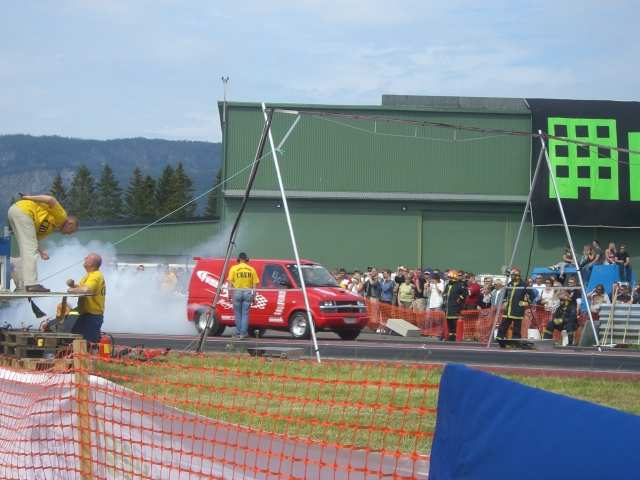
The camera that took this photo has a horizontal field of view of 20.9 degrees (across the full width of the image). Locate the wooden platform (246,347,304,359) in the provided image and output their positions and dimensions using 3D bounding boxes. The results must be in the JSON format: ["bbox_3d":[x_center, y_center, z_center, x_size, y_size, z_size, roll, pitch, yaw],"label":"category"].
[{"bbox_3d":[-0.720,1.927,29.250,0.900,0.170,0.480,0,-1,40],"label":"wooden platform"}]

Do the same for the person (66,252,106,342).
[{"bbox_3d":[-2.793,1.024,20.700,0.500,1.750,0.550,0,-1,18],"label":"person"}]

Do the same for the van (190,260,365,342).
[{"bbox_3d":[-0.967,1.312,39.100,4.150,1.750,1.840,0,-1,40],"label":"van"}]

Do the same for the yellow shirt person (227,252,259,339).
[{"bbox_3d":[-1.663,1.191,37.300,0.640,1.830,0.360,0,-1,3],"label":"yellow shirt person"}]

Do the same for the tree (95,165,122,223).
[{"bbox_3d":[-20.080,-1.614,165.000,3.300,11.100,3.300,0,-1,0],"label":"tree"}]

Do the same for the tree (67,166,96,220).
[{"bbox_3d":[-22.644,-1.614,165.000,3.300,11.100,3.300,0,-1,0],"label":"tree"}]

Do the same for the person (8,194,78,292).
[{"bbox_3d":[-3.262,0.041,20.500,0.780,1.150,0.520,0,-1,12],"label":"person"}]

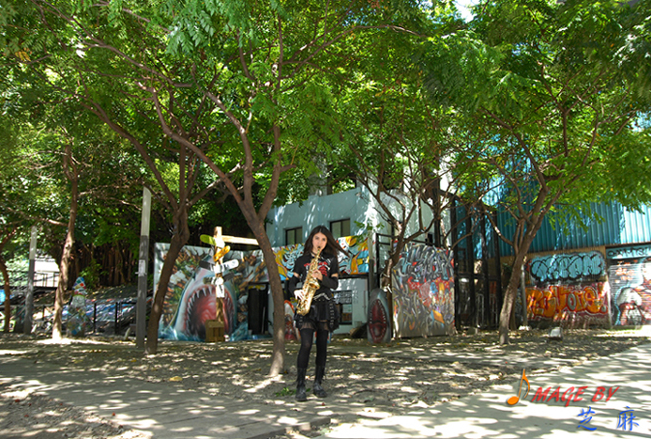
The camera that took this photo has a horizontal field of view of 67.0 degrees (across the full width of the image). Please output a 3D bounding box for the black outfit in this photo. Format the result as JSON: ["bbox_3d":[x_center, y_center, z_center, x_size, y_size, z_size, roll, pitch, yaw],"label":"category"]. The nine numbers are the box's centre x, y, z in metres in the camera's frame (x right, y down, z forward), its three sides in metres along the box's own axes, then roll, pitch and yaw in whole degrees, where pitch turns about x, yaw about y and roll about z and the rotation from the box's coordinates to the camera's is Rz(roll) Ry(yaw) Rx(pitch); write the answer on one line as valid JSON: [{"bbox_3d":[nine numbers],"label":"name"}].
[{"bbox_3d":[-0.115,0.981,4.761,0.530,1.430,0.420,0,-10,0],"label":"black outfit"}]

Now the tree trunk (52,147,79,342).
[{"bbox_3d":[-7.575,0.581,14.330,0.510,5.670,0.480,0,-10,0],"label":"tree trunk"}]

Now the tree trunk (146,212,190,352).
[{"bbox_3d":[-3.040,1.162,9.598,0.680,2.820,0.450,0,-10,0],"label":"tree trunk"}]

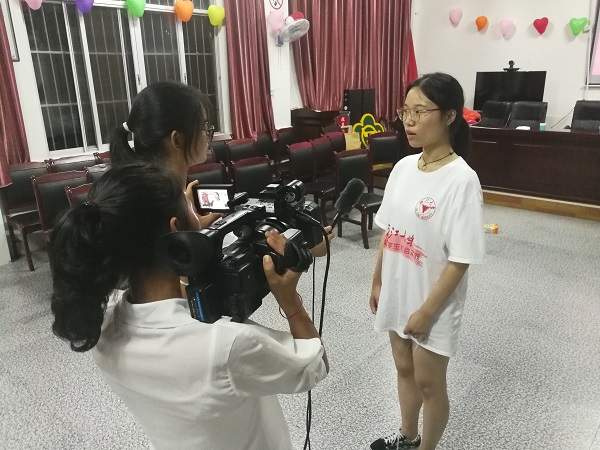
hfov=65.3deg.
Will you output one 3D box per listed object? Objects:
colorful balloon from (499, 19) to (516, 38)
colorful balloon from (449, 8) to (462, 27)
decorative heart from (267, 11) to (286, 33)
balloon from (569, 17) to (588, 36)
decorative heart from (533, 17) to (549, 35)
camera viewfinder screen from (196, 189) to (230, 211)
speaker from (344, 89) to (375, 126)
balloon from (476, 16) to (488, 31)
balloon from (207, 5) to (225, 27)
[{"bbox_3d":[3.547,-3.345,7.976,0.262,0.310,0.173,14,23,38],"label":"colorful balloon"},{"bbox_3d":[2.830,-3.749,8.469,0.248,0.307,0.164,14,23,38],"label":"colorful balloon"},{"bbox_3d":[-0.305,-2.703,6.216,0.190,0.261,0.287,14,23,38],"label":"decorative heart"},{"bbox_3d":[4.372,-3.103,7.333,0.248,0.277,0.164,14,23,38],"label":"balloon"},{"bbox_3d":[3.947,-3.250,7.657,0.230,0.274,0.152,14,23,38],"label":"decorative heart"},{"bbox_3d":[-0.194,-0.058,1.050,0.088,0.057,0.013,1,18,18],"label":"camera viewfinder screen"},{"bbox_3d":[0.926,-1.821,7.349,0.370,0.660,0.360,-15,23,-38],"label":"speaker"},{"bbox_3d":[3.204,-3.530,8.214,0.214,0.248,0.142,14,23,38],"label":"balloon"},{"bbox_3d":[-0.970,-2.443,5.460,0.150,0.222,0.228,14,23,38],"label":"balloon"}]

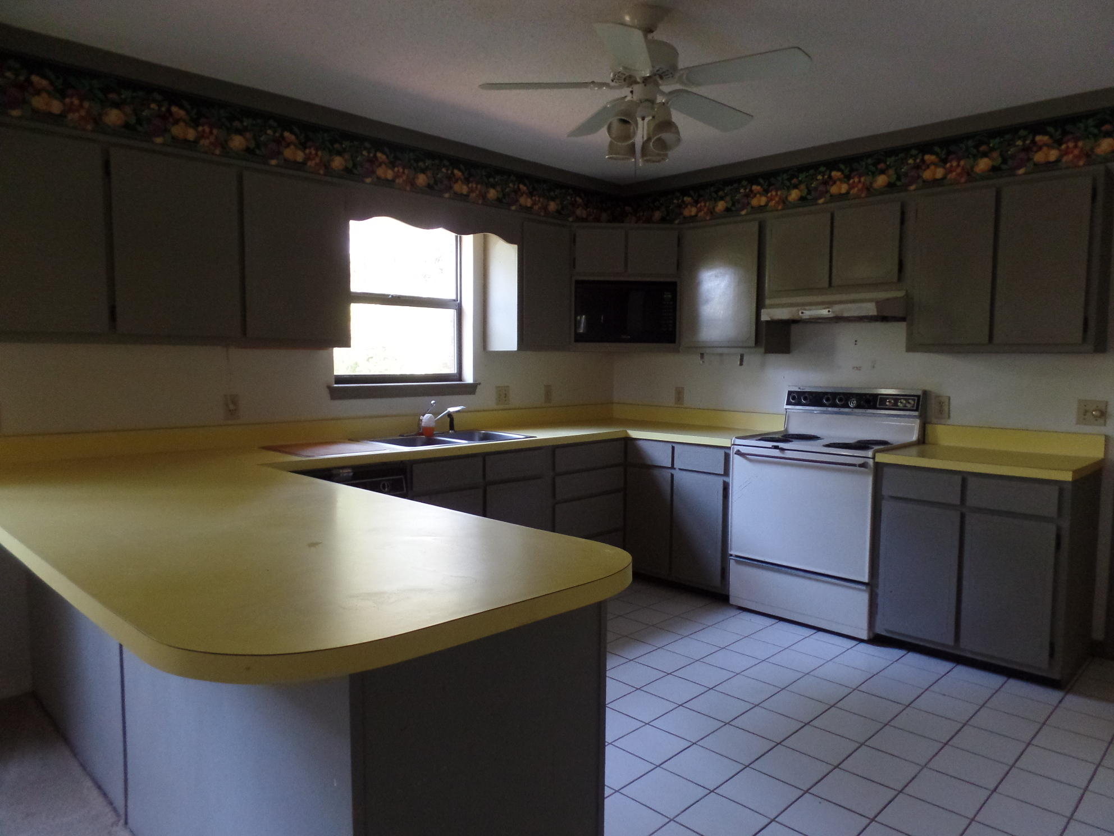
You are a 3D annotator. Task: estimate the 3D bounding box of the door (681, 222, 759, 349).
[{"bbox_3d":[0.952,-0.775,4.388,0.020,0.709,0.512,-4,6,-45],"label":"door"}]

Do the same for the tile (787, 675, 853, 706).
[{"bbox_3d":[1.071,1.115,3.034,0.196,0.010,0.196,-4,6,-45],"label":"tile"}]

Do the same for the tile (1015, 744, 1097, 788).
[{"bbox_3d":[1.654,1.157,2.447,0.196,0.010,0.196,-4,6,-45],"label":"tile"}]

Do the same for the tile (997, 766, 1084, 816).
[{"bbox_3d":[1.507,1.167,2.302,0.196,0.010,0.196,-4,6,-45],"label":"tile"}]

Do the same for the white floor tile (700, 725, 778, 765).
[{"bbox_3d":[0.633,1.150,2.605,0.203,0.010,0.203,-4,6,-45],"label":"white floor tile"}]

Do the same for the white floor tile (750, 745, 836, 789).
[{"bbox_3d":[0.765,1.136,2.410,0.200,0.010,0.200,4,6,45],"label":"white floor tile"}]

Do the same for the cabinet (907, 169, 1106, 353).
[{"bbox_3d":[2.094,-0.688,3.450,0.756,0.760,0.319,4,6,45],"label":"cabinet"}]

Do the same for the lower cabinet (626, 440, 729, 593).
[{"bbox_3d":[0.903,0.533,4.492,0.620,0.825,0.767,-4,6,-45],"label":"lower cabinet"}]

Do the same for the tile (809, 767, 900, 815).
[{"bbox_3d":[0.922,1.167,2.304,0.196,0.010,0.196,-4,6,-45],"label":"tile"}]

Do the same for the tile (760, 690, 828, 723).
[{"bbox_3d":[0.928,1.129,2.896,0.203,0.010,0.203,-4,6,-45],"label":"tile"}]

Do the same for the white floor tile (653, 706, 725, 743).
[{"bbox_3d":[0.484,1.136,2.744,0.196,0.010,0.196,-4,6,-45],"label":"white floor tile"}]

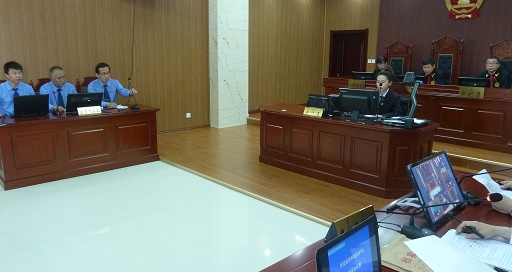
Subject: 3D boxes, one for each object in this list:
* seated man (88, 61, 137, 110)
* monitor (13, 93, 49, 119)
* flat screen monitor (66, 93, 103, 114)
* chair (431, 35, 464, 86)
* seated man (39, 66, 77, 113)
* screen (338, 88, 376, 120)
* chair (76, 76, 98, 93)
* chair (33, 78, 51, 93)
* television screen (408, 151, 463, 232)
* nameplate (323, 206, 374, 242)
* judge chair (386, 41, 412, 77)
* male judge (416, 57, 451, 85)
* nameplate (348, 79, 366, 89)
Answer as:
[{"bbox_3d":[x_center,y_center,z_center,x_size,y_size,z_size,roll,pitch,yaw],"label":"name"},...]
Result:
[{"bbox_3d":[-2.167,-0.404,5.587,0.660,1.350,0.750,-11,17,-43],"label":"seated man"},{"bbox_3d":[-2.886,-0.392,4.759,0.380,0.245,0.290,-6,14,-28],"label":"monitor"},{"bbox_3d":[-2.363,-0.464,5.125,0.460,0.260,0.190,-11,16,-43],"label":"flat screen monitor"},{"bbox_3d":[3.461,-1.013,6.947,0.680,1.700,0.620,-11,16,-43],"label":"chair"},{"bbox_3d":[-2.827,-0.314,5.383,0.520,1.360,0.780,-11,16,-43],"label":"seated man"},{"bbox_3d":[1.247,-0.392,4.524,0.200,0.335,0.490,-11,17,-43],"label":"screen"},{"bbox_3d":[-2.290,-0.314,5.688,0.600,1.130,0.600,-11,17,-43],"label":"chair"},{"bbox_3d":[-2.727,-0.229,5.267,0.600,1.130,0.600,-11,17,-43],"label":"chair"},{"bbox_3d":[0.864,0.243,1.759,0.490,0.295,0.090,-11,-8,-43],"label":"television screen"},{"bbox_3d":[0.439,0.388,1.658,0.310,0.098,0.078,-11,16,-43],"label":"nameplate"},{"bbox_3d":[2.810,-1.120,7.617,0.680,1.600,0.620,-11,16,-43],"label":"judge chair"},{"bbox_3d":[3.194,-0.759,6.836,0.800,1.320,0.600,-11,17,-43],"label":"male judge"},{"bbox_3d":[1.923,-0.973,6.984,0.090,0.150,0.360,-11,16,-43],"label":"nameplate"}]

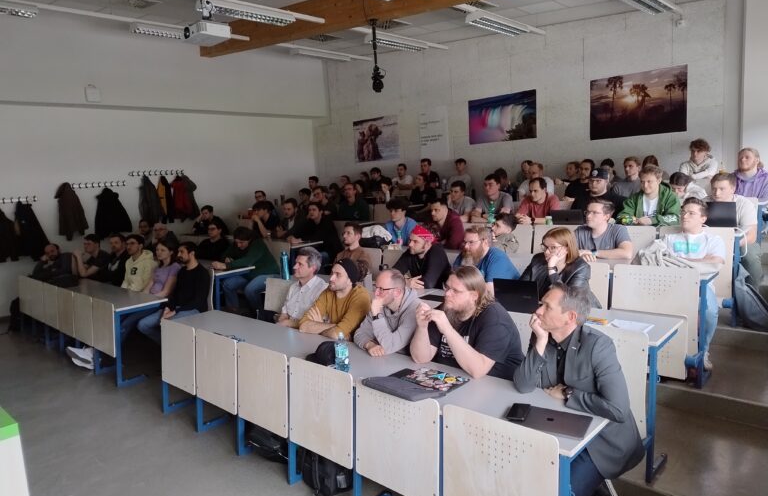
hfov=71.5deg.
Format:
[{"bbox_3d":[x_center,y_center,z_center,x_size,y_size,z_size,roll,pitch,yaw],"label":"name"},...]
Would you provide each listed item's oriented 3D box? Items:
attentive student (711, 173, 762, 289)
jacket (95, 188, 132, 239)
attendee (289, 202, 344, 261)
[{"bbox_3d":[2.956,-0.040,4.677,0.720,1.217,0.500,-8,9,-40],"label":"attentive student"},{"bbox_3d":[-4.697,-0.599,9.228,0.218,0.871,0.544,4,10,43],"label":"jacket"},{"bbox_3d":[-0.921,0.038,6.915,0.780,1.220,0.520,-9,10,-36],"label":"attendee"}]

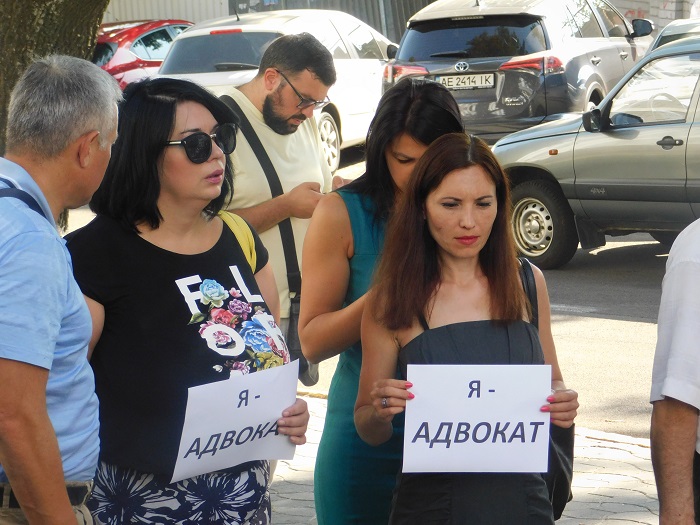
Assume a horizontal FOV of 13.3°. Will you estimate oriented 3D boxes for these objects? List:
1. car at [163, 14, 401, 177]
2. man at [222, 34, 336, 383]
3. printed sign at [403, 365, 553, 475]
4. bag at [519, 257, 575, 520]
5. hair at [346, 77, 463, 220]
[{"bbox_3d":[-0.540,-1.808,31.778,1.800,1.600,4.400,-2,6,19],"label":"car"},{"bbox_3d":[-0.146,0.285,7.759,0.480,1.750,0.540,2,7,45],"label":"man"},{"bbox_3d":[0.249,0.305,5.830,0.299,0.211,0.008,1,4,-17],"label":"printed sign"},{"bbox_3d":[0.386,0.257,6.100,0.130,0.520,0.270,-2,6,-12],"label":"bag"},{"bbox_3d":[0.125,-0.245,6.500,0.250,0.310,0.250,-6,6,-15],"label":"hair"}]

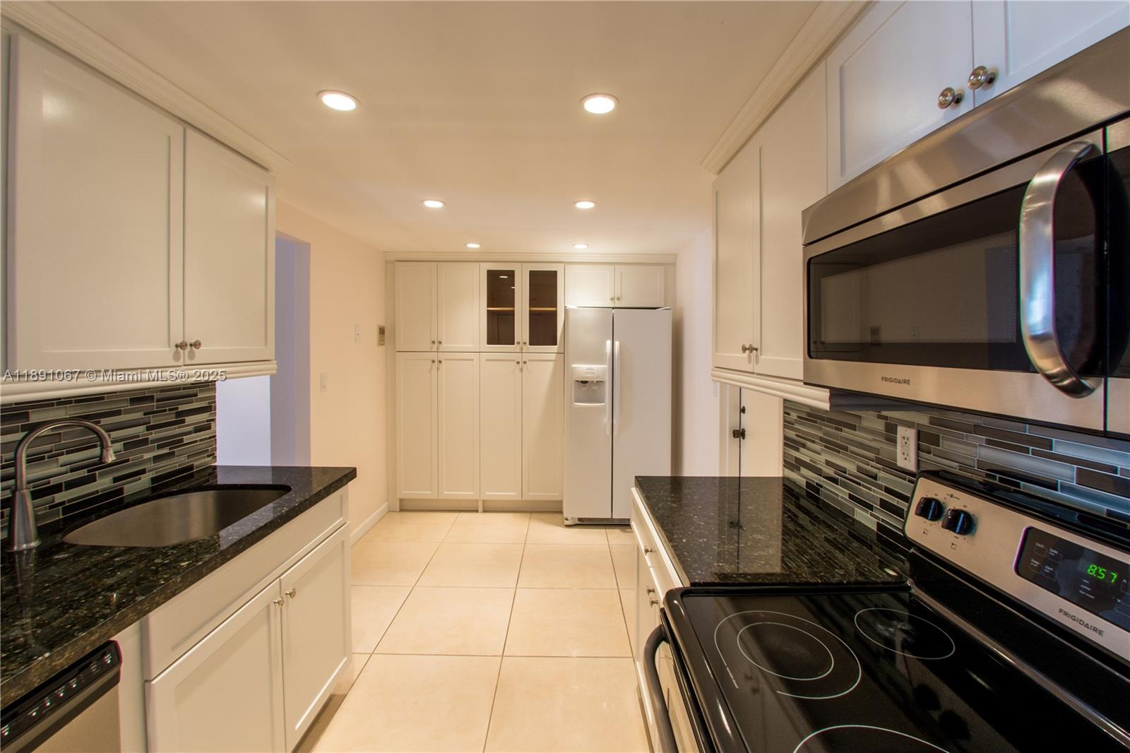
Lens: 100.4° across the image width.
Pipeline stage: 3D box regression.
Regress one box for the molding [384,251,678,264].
[{"bbox_3d":[-0.285,-1.007,4.000,2.470,0.080,0.080,1,4,0],"label":"molding"}]

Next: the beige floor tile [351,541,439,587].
[{"bbox_3d":[-1.202,1.232,3.104,0.610,0.012,0.610,1,4,0],"label":"beige floor tile"}]

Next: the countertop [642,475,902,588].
[{"bbox_3d":[0.595,0.461,1.495,0.620,0.040,0.860,1,4,0],"label":"countertop"}]

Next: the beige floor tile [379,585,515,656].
[{"bbox_3d":[-0.593,1.280,2.496,0.610,0.012,0.610,1,4,0],"label":"beige floor tile"}]

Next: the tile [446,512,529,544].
[{"bbox_3d":[-0.592,1.200,3.713,0.610,0.012,0.610,1,4,0],"label":"tile"}]

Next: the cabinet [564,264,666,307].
[{"bbox_3d":[0.418,-0.765,4.198,0.848,0.342,0.600,1,4,0],"label":"cabinet"}]

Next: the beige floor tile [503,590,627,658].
[{"bbox_3d":[0.009,1.284,2.489,0.610,0.010,0.610,1,4,0],"label":"beige floor tile"}]

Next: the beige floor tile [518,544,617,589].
[{"bbox_3d":[0.009,1.242,3.105,0.610,0.010,0.610,1,4,0],"label":"beige floor tile"}]

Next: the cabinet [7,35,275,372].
[{"bbox_3d":[-1.345,-0.405,1.465,0.335,0.750,0.910,1,4,0],"label":"cabinet"}]

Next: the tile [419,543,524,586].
[{"bbox_3d":[-0.592,1.240,3.104,0.610,0.012,0.610,1,4,0],"label":"tile"}]

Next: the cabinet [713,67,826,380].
[{"bbox_3d":[0.754,-0.377,1.461,0.340,0.754,0.829,1,4,0],"label":"cabinet"}]

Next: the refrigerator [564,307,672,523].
[{"bbox_3d":[0.415,0.300,4.110,0.845,1.750,0.800,1,4,0],"label":"refrigerator"}]

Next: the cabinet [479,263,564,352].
[{"bbox_3d":[-0.357,-0.585,4.211,0.710,0.728,0.600,1,4,0],"label":"cabinet"}]

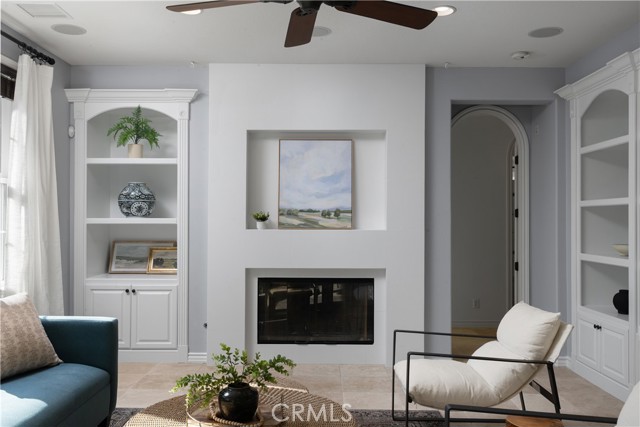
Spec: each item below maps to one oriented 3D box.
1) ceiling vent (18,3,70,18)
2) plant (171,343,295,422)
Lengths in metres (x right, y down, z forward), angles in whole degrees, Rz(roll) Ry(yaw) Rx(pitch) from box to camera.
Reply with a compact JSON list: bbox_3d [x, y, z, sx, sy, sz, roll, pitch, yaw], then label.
[{"bbox_3d":[-1.955,-1.427,3.887,0.280,0.030,0.280,0,0,-1],"label":"ceiling vent"},{"bbox_3d":[-0.432,0.832,2.720,0.600,0.390,0.480,0,0,-1],"label":"plant"}]

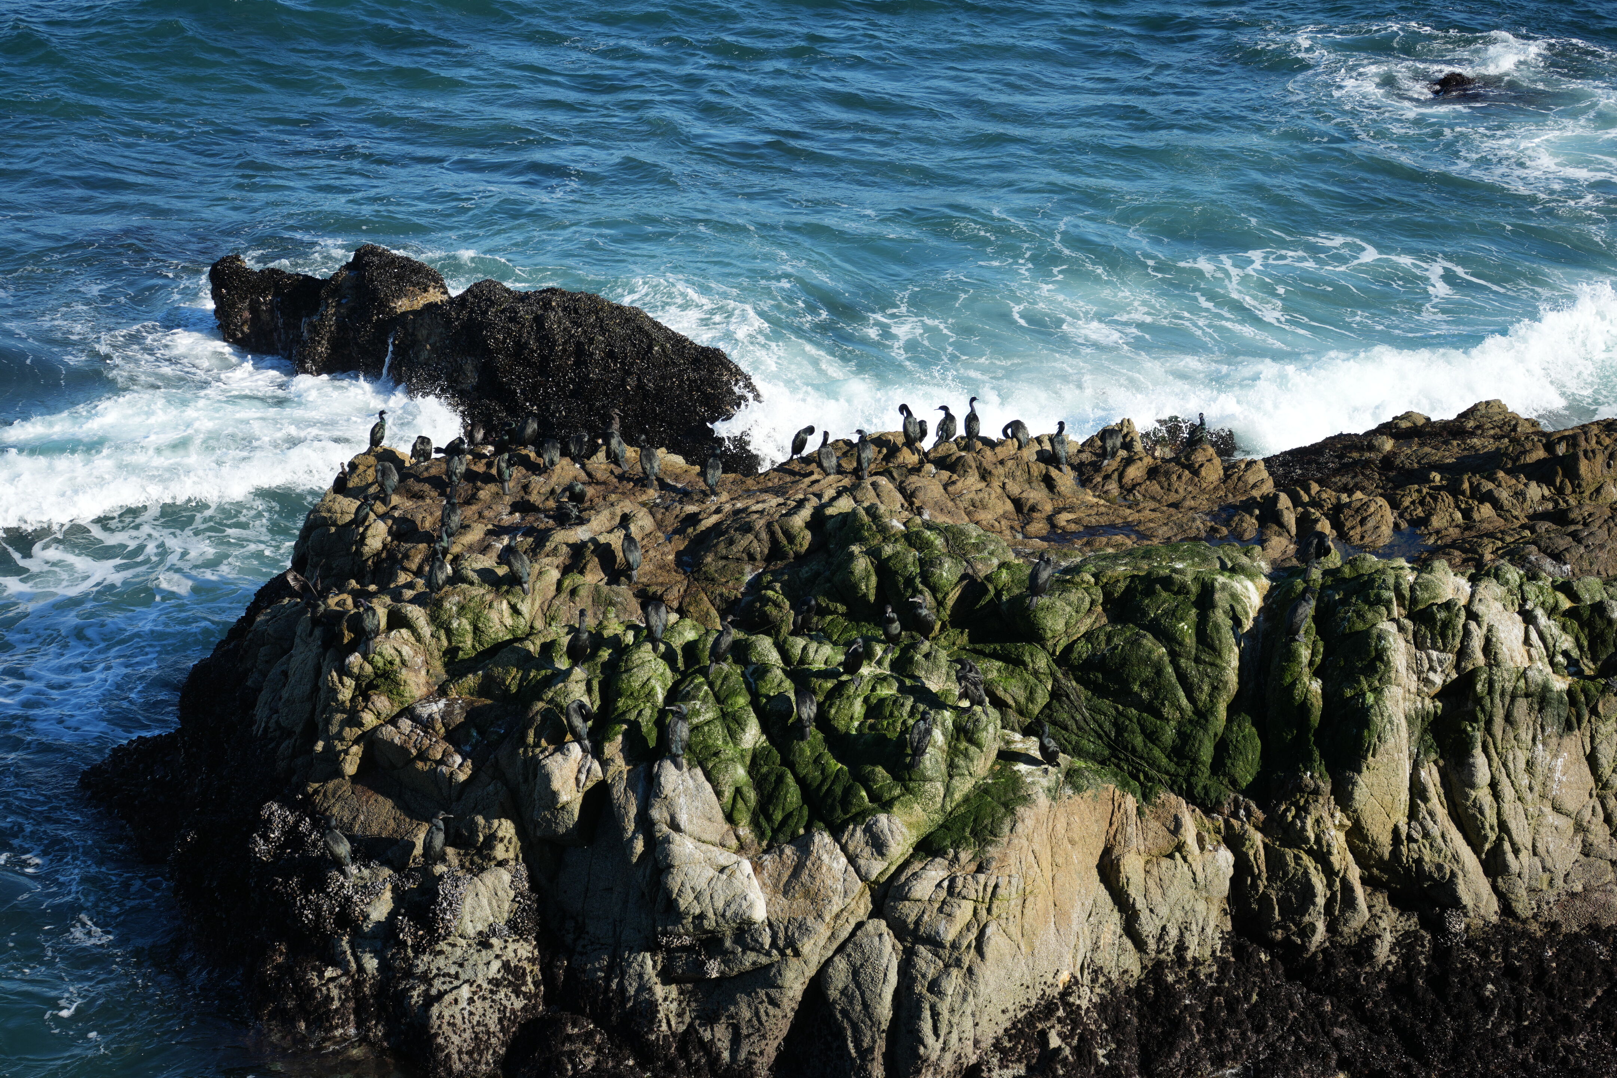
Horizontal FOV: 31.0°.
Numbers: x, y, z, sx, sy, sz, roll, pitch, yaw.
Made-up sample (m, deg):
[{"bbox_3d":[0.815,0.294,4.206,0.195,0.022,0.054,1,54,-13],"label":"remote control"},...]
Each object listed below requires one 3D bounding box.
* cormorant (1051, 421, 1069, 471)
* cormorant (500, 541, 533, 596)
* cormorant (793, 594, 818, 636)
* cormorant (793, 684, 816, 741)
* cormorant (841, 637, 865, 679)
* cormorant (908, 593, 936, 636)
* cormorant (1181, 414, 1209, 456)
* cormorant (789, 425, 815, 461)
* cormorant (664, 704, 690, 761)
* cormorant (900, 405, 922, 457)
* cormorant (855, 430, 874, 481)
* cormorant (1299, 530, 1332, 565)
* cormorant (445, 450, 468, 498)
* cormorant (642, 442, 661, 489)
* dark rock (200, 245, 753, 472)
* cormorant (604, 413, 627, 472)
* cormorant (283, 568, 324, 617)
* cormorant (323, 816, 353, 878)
[{"bbox_3d":[3.014,-1.121,35.000,0.190,0.570,0.350,-5,20,-14],"label":"cormorant"},{"bbox_3d":[-2.787,0.278,28.000,0.210,0.490,0.350,-13,24,-33],"label":"cormorant"},{"bbox_3d":[-0.035,0.834,32.100,0.310,0.430,0.200,14,23,36],"label":"cormorant"},{"bbox_3d":[-0.037,1.696,28.500,0.200,0.520,0.360,0,20,0],"label":"cormorant"},{"bbox_3d":[0.475,1.271,30.900,0.200,0.460,0.300,-6,19,-17],"label":"cormorant"},{"bbox_3d":[1.188,0.799,30.500,0.220,0.460,0.360,13,23,33],"label":"cormorant"},{"bbox_3d":[4.759,-1.294,36.000,0.340,0.520,0.200,-3,20,-9],"label":"cormorant"},{"bbox_3d":[-0.076,-1.158,35.200,0.320,0.430,0.190,-2,20,-5],"label":"cormorant"},{"bbox_3d":[-1.165,1.755,26.000,0.210,0.510,0.330,-1,20,-4],"label":"cormorant"},{"bbox_3d":[1.270,-1.332,36.000,0.200,0.600,0.330,-4,18,-11],"label":"cormorant"},{"bbox_3d":[0.678,-1.017,35.600,0.180,0.570,0.330,-2,18,-5],"label":"cormorant"},{"bbox_3d":[5.813,0.116,33.500,0.340,0.410,0.220,-11,21,-30],"label":"cormorant"},{"bbox_3d":[-4.057,-0.742,33.600,0.200,0.500,0.360,0,20,0],"label":"cormorant"},{"bbox_3d":[-1.904,-0.930,35.200,0.210,0.580,0.330,-4,18,-11],"label":"cormorant"},{"bbox_3d":[-5.500,-3.011,49.071,9.300,2.500,3.600,9,20,26],"label":"dark rock"},{"bbox_3d":[-2.033,-1.041,30.800,0.210,0.570,0.350,-9,22,-23],"label":"cormorant"},{"bbox_3d":[-4.789,0.508,27.700,0.320,0.420,0.480,-5,21,-14],"label":"cormorant"},{"bbox_3d":[-4.073,2.655,25.200,0.210,0.480,0.370,-16,25,-37],"label":"cormorant"}]

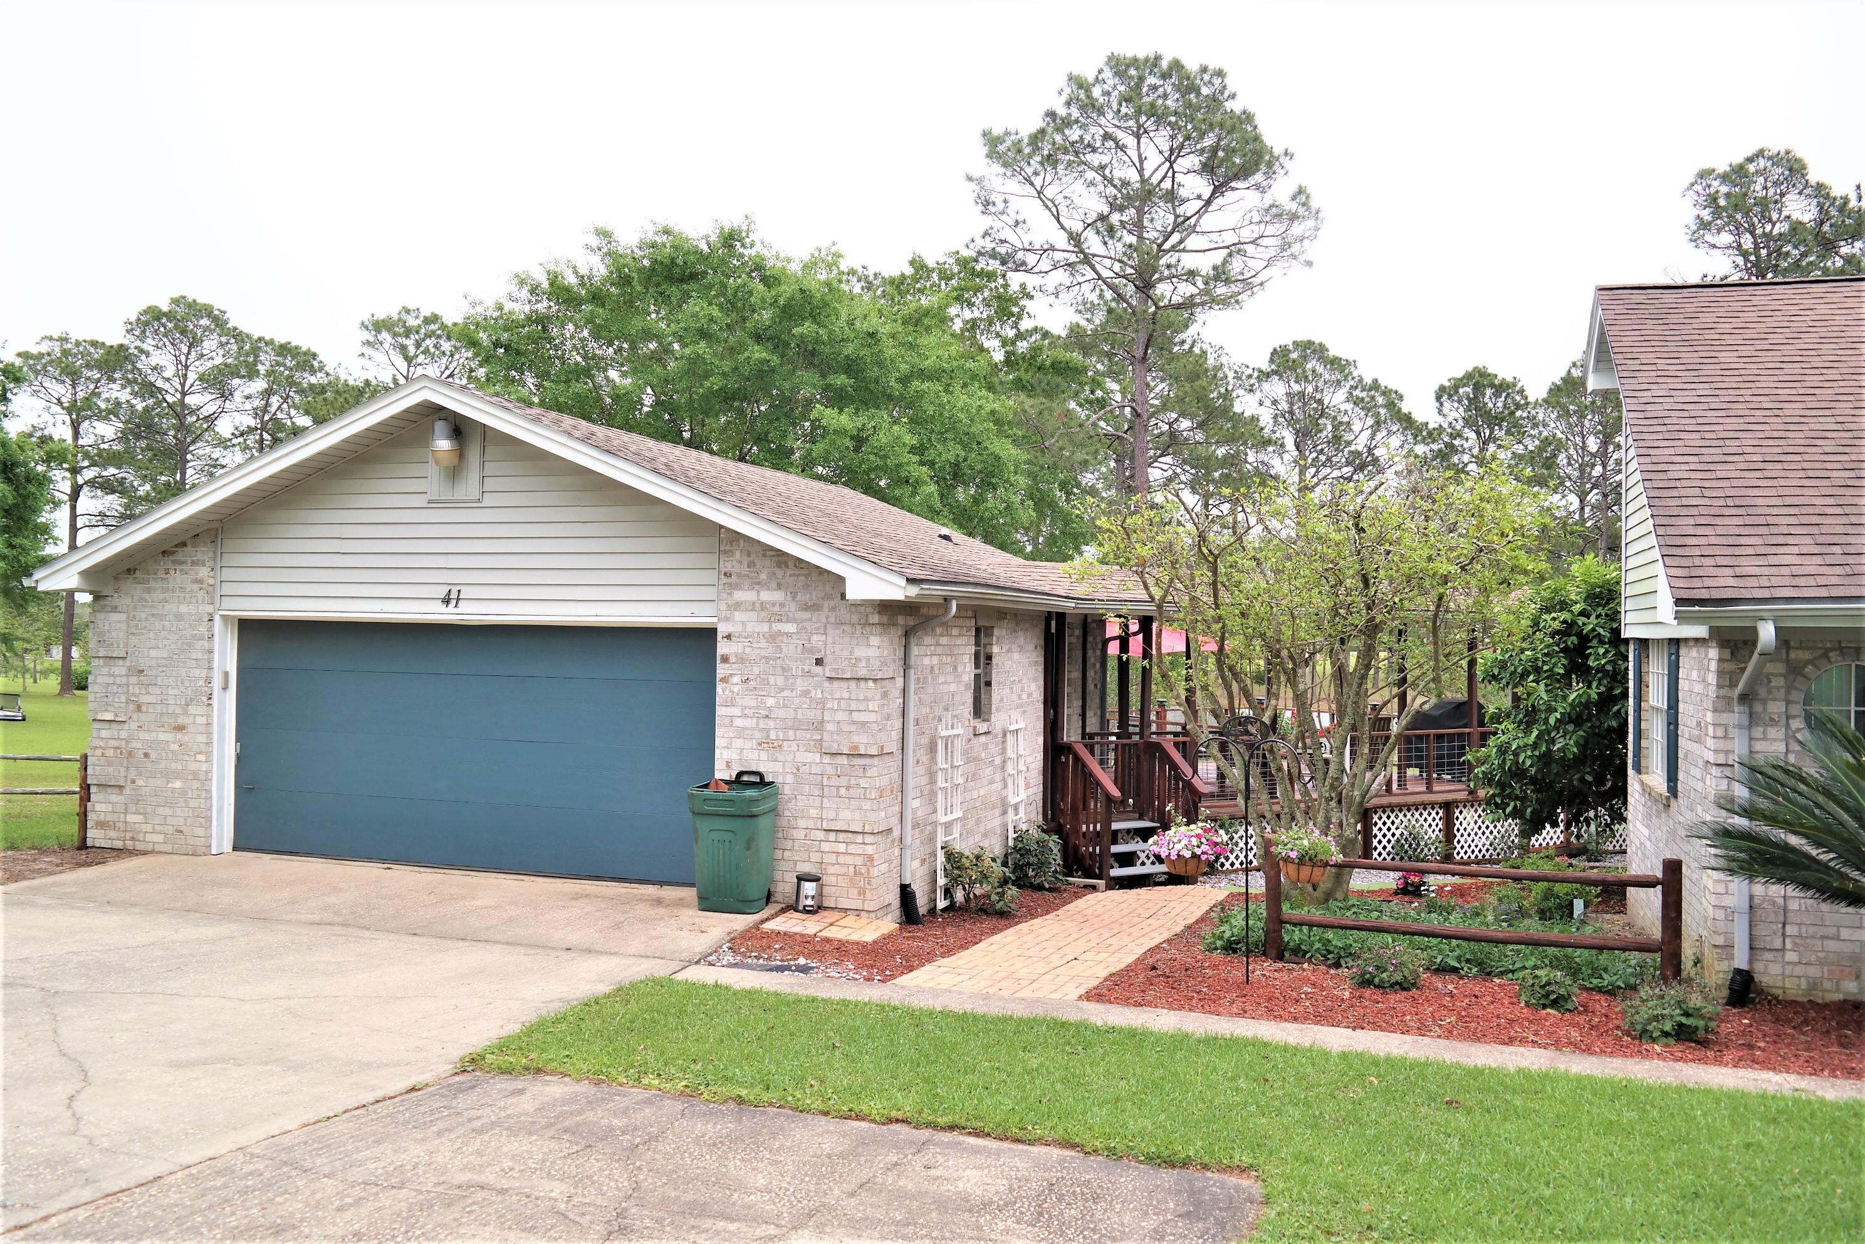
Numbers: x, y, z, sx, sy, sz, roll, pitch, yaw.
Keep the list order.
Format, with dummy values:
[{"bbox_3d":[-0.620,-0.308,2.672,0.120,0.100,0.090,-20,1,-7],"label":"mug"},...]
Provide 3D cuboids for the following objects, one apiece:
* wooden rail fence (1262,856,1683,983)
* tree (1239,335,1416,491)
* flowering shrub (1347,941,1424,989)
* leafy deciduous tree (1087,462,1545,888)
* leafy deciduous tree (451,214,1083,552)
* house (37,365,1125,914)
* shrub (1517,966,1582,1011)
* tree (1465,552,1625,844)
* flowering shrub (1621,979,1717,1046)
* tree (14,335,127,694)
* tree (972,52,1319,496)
[{"bbox_3d":[3.500,1.874,9.148,2.575,0.840,0.140,1,0,17],"label":"wooden rail fence"},{"bbox_3d":[16.486,-4.305,58.016,7.200,14.596,7.000,1,0,17],"label":"tree"},{"bbox_3d":[2.887,2.153,8.916,0.470,0.260,0.420,1,0,17],"label":"flowering shrub"},{"bbox_3d":[3.172,0.537,11.498,3.650,3.519,3.500,1,0,17],"label":"leafy deciduous tree"},{"bbox_3d":[-3.411,-3.254,31.012,12.800,10.999,11.000,1,0,17],"label":"leafy deciduous tree"},{"bbox_3d":[-2.177,0.152,17.661,8.280,4.140,13.300,1,0,17],"label":"house"},{"bbox_3d":[3.701,2.170,8.402,0.360,0.250,0.340,1,0,17],"label":"shrub"},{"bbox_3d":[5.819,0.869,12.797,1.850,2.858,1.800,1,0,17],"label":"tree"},{"bbox_3d":[4.133,2.146,7.827,0.510,0.310,0.460,1,0,17],"label":"flowering shrub"},{"bbox_3d":[-26.437,-3.153,43.011,3.600,11.257,3.600,1,0,17],"label":"tree"},{"bbox_3d":[6.384,-6.911,41.024,10.000,19.329,9.500,1,0,17],"label":"tree"}]

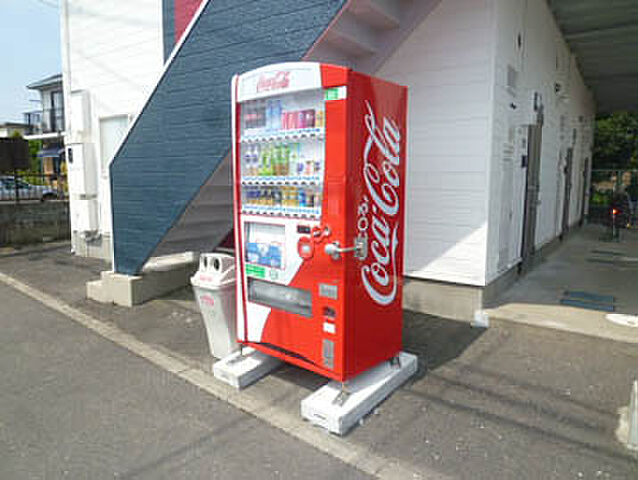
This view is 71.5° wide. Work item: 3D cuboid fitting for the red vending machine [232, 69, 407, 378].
[{"bbox_3d":[-0.009,-0.133,2.993,0.969,1.800,0.650,6,10,41],"label":"red vending machine"}]

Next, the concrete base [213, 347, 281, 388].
[{"bbox_3d":[-0.334,0.856,3.339,0.258,0.094,0.991,5,9,34],"label":"concrete base"}]

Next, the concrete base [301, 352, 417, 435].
[{"bbox_3d":[0.299,0.925,2.818,0.265,0.094,0.991,5,9,35],"label":"concrete base"}]

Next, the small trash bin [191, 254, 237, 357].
[{"bbox_3d":[-0.697,0.494,3.382,0.380,0.800,0.370,6,10,41],"label":"small trash bin"}]

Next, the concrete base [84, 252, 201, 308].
[{"bbox_3d":[-2.086,0.428,5.352,0.760,0.420,1.060,4,8,29],"label":"concrete base"}]

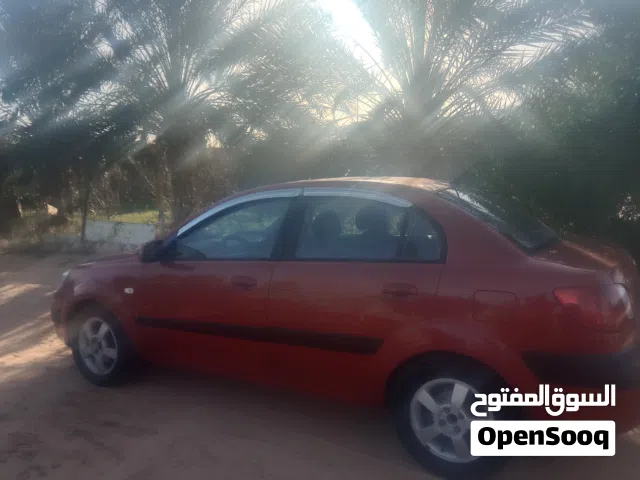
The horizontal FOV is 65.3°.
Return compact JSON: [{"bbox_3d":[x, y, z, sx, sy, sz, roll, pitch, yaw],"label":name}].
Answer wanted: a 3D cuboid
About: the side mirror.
[{"bbox_3d":[-1.025,0.065,3.078,0.110,0.145,0.180,2,6,29],"label":"side mirror"}]

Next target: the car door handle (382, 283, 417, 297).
[{"bbox_3d":[0.384,0.236,2.381,0.178,0.052,0.045,2,6,29],"label":"car door handle"}]

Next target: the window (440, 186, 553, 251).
[{"bbox_3d":[1.080,-0.153,2.906,0.600,0.100,1.200,35,20,22],"label":"window"}]

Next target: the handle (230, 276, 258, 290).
[{"bbox_3d":[-0.429,0.247,2.833,0.178,0.052,0.045,2,6,29],"label":"handle"}]

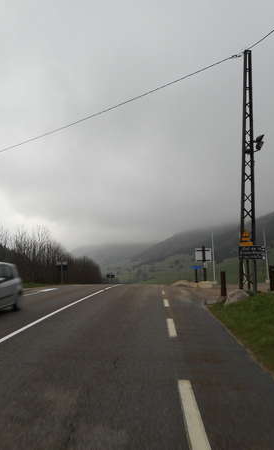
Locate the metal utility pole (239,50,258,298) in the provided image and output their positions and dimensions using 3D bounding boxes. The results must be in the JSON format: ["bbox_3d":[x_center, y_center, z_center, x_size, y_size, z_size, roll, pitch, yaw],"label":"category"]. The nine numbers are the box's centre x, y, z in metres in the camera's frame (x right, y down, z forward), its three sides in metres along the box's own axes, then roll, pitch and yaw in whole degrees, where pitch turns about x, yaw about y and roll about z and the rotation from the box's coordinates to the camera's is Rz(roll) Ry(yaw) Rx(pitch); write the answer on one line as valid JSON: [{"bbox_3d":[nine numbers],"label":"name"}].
[{"bbox_3d":[5.559,-2.844,21.761,0.800,12.447,0.750,0,-5,14],"label":"metal utility pole"}]

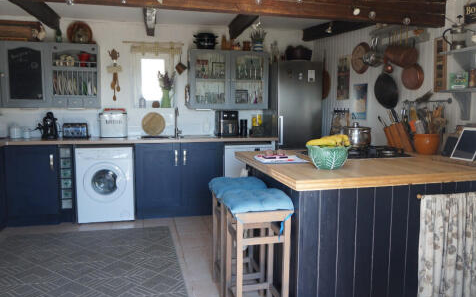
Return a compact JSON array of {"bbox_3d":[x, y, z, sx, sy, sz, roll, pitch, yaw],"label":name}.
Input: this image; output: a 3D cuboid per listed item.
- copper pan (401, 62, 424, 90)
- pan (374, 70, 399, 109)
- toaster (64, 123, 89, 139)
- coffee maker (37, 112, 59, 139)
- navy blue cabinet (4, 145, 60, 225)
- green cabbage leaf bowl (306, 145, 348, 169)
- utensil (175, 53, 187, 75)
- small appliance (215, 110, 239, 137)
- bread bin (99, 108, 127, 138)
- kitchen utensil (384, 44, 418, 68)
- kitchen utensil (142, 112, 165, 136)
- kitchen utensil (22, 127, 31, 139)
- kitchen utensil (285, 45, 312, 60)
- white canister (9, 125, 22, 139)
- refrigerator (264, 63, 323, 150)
[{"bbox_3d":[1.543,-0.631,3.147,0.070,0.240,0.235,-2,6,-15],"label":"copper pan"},{"bbox_3d":[1.363,-0.532,3.306,0.060,0.322,0.270,-1,7,-13],"label":"pan"},{"bbox_3d":[-1.943,-0.220,4.302,0.270,0.185,0.220,-1,7,-13],"label":"toaster"},{"bbox_3d":[-2.111,-0.251,3.972,0.200,0.305,0.270,-2,6,-15],"label":"coffee maker"},{"bbox_3d":[-2.264,0.375,4.109,0.505,0.870,0.570,-2,6,-15],"label":"navy blue cabinet"},{"bbox_3d":[0.542,0.049,2.161,0.244,0.142,0.244,0,6,0],"label":"green cabbage leaf bowl"},{"bbox_3d":[-0.732,-1.092,4.585,0.150,0.280,0.080,-2,6,-15],"label":"utensil"},{"bbox_3d":[-0.132,-0.323,4.630,0.230,0.320,0.330,-1,7,-13],"label":"small appliance"},{"bbox_3d":[-1.514,-0.314,4.378,0.315,0.355,0.230,-1,7,-13],"label":"bread bin"},{"bbox_3d":[1.437,-0.809,3.138,0.210,0.210,0.270,-2,6,-15],"label":"kitchen utensil"},{"bbox_3d":[-1.079,-0.310,4.602,0.298,0.298,0.035,-1,1,-13],"label":"kitchen utensil"},{"bbox_3d":[-2.465,-0.171,4.156,0.075,0.122,0.075,-1,7,-13],"label":"kitchen utensil"},{"bbox_3d":[0.806,-1.218,4.673,0.360,0.245,0.220,-2,6,-15],"label":"kitchen utensil"},{"bbox_3d":[-2.570,-0.189,4.127,0.130,0.155,0.130,-1,6,-12],"label":"white canister"},{"bbox_3d":[0.708,-0.167,4.722,0.580,1.850,0.630,-1,7,-13],"label":"refrigerator"}]

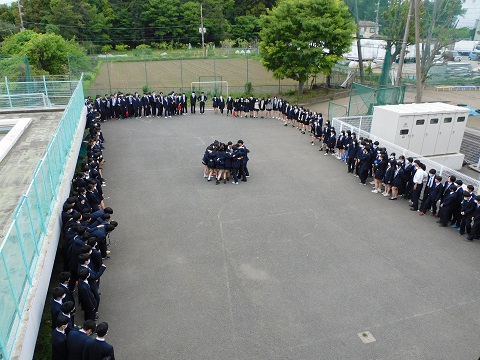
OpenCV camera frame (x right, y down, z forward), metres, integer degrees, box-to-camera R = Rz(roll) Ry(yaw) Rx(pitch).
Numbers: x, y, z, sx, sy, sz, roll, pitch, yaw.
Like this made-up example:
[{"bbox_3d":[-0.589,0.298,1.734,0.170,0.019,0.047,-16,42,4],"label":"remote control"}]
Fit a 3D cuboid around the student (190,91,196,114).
[{"bbox_3d":[-3.695,-6.077,30.638,0.490,1.710,0.320,-3,23,-7],"label":"student"}]

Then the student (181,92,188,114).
[{"bbox_3d":[-4.342,-5.888,30.058,0.500,1.700,0.360,-4,22,-10],"label":"student"}]

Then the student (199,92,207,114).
[{"bbox_3d":[-2.940,-5.927,30.120,0.600,1.724,0.360,-3,22,-7],"label":"student"}]

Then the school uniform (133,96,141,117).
[{"bbox_3d":[-7.933,-5.509,29.544,0.500,1.370,0.320,-10,24,-22],"label":"school uniform"}]

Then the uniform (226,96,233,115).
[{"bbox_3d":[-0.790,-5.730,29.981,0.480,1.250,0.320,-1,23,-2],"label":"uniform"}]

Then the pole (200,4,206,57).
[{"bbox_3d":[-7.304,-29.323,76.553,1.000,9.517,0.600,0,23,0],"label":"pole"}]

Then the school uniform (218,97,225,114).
[{"bbox_3d":[-1.422,-5.653,29.923,0.460,1.303,0.310,-1,22,-3],"label":"school uniform"}]

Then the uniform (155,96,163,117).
[{"bbox_3d":[-6.151,-5.404,29.134,0.500,1.453,0.340,-6,23,-15],"label":"uniform"}]

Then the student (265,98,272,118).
[{"bbox_3d":[2.166,-5.350,28.905,0.480,1.566,0.340,3,22,7],"label":"student"}]

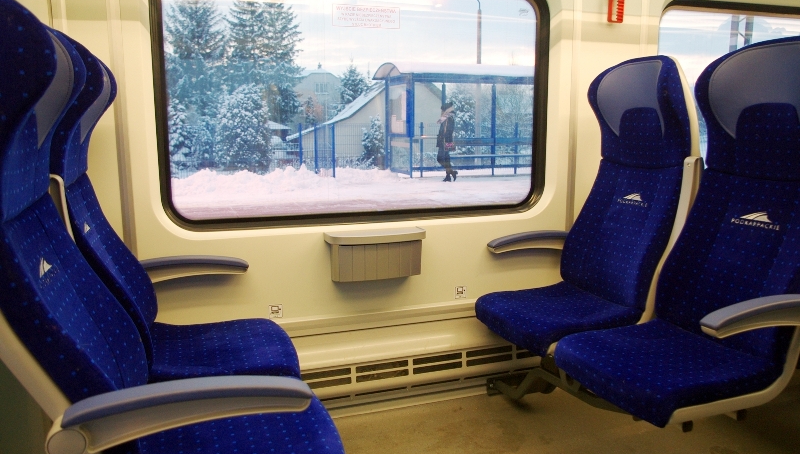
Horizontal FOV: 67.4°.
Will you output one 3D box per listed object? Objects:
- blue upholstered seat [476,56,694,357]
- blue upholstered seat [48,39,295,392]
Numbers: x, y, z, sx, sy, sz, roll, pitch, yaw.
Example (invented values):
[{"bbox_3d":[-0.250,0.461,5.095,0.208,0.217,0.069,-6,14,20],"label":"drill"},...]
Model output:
[{"bbox_3d":[0.618,-0.114,2.038,0.611,0.938,0.477,-4,10,-19],"label":"blue upholstered seat"},{"bbox_3d":[-0.623,-0.037,1.615,0.611,0.938,0.477,-4,10,-19],"label":"blue upholstered seat"}]

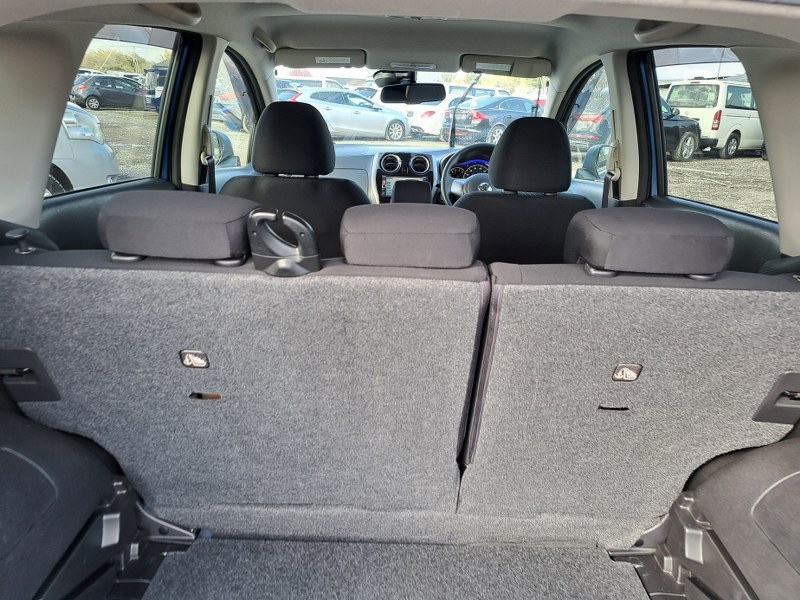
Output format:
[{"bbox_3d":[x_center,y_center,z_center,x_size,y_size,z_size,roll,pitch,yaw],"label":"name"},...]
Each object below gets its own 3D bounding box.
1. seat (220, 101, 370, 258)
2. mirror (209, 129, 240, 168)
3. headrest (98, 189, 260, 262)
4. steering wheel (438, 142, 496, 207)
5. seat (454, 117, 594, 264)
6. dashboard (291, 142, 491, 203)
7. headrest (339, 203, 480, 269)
[{"bbox_3d":[-0.323,-0.214,2.036,0.500,0.980,0.740,2,20,0],"label":"seat"},{"bbox_3d":[-0.875,-0.729,2.661,0.240,0.175,0.130,-1,21,-8],"label":"mirror"},{"bbox_3d":[-0.345,-0.108,0.897,0.220,0.105,0.120,2,32,0],"label":"headrest"},{"bbox_3d":[0.369,-0.484,2.409,0.375,0.375,0.120,2,-4,0],"label":"steering wheel"},{"bbox_3d":[0.378,-0.177,2.043,0.500,0.980,0.740,2,20,0],"label":"seat"},{"bbox_3d":[0.029,-0.510,2.734,1.380,0.450,0.530,2,20,0],"label":"dashboard"},{"bbox_3d":[0.014,-0.090,0.900,0.215,0.100,0.120,2,32,0],"label":"headrest"}]

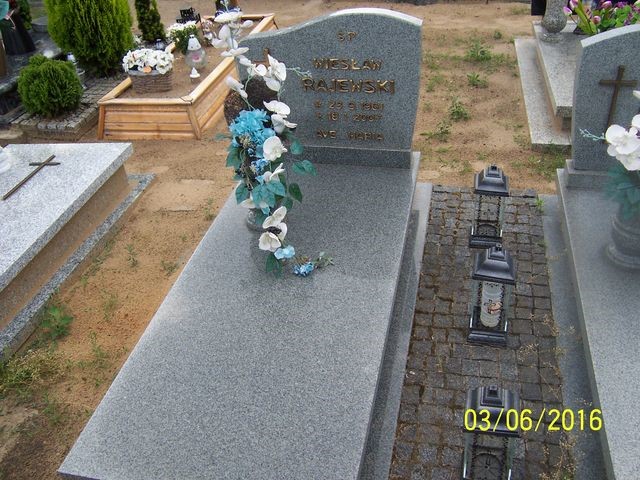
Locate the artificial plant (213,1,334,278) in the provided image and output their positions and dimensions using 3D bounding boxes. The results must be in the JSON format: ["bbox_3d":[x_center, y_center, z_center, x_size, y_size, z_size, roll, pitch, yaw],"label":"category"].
[{"bbox_3d":[-0.168,-0.375,2.274,0.430,0.900,0.380,5,36,12],"label":"artificial plant"}]

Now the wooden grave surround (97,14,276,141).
[{"bbox_3d":[-0.885,-1.276,4.534,0.670,0.255,1.880,3,36,13],"label":"wooden grave surround"}]

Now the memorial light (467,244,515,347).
[{"bbox_3d":[0.625,0.186,2.223,0.143,0.385,0.143,5,36,12],"label":"memorial light"}]

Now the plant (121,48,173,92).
[{"bbox_3d":[-1.107,-1.139,4.002,0.330,0.260,0.220,5,36,12],"label":"plant"}]

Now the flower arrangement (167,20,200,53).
[{"bbox_3d":[-1.029,-1.542,4.600,0.240,0.220,0.230,5,36,12],"label":"flower arrangement"}]

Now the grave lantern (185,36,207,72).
[{"bbox_3d":[-0.875,-1.329,4.270,0.150,0.235,0.150,5,36,12],"label":"grave lantern"}]

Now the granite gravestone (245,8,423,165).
[{"bbox_3d":[0.061,-0.702,2.861,0.830,0.720,0.135,5,36,12],"label":"granite gravestone"}]

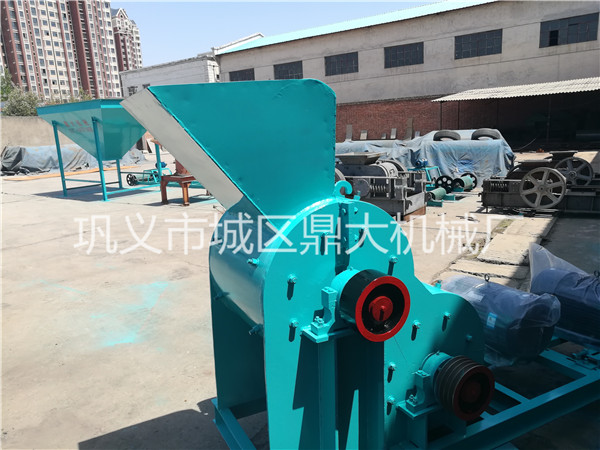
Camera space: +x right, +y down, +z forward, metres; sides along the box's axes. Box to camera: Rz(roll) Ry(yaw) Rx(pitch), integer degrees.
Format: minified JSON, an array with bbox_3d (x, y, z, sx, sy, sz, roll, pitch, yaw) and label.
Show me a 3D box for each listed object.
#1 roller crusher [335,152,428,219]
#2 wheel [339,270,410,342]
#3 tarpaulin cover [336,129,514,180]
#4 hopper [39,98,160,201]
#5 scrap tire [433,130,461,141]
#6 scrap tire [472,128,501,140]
[{"bbox_3d":[1.209,-0.796,8.094,1.950,0.960,1.320,7,16,37],"label":"roller crusher"},{"bbox_3d":[0.273,0.291,1.638,0.240,0.240,0.106,-7,11,-27],"label":"wheel"},{"bbox_3d":[3.267,-1.774,11.585,4.200,1.275,2.025,5,15,33],"label":"tarpaulin cover"},{"bbox_3d":[-5.232,-2.040,12.289,3.121,2.409,1.883,6,15,36],"label":"hopper"},{"bbox_3d":[3.469,-2.096,10.673,0.640,0.195,0.640,5,15,33],"label":"scrap tire"},{"bbox_3d":[4.140,-1.987,10.006,0.642,0.195,0.642,5,15,33],"label":"scrap tire"}]

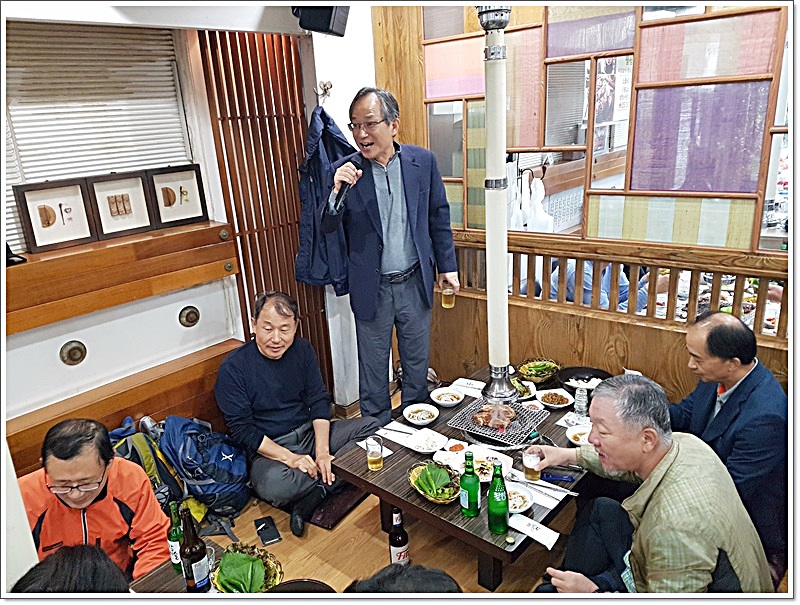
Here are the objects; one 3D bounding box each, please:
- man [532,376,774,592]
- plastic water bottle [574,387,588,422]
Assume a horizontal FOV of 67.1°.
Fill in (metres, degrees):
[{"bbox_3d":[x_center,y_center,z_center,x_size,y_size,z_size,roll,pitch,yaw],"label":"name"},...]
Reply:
[{"bbox_3d":[0.595,0.635,1.569,0.740,0.880,0.610,6,19,27],"label":"man"},{"bbox_3d":[0.729,0.407,2.418,0.056,0.140,0.056,-3,17,0],"label":"plastic water bottle"}]

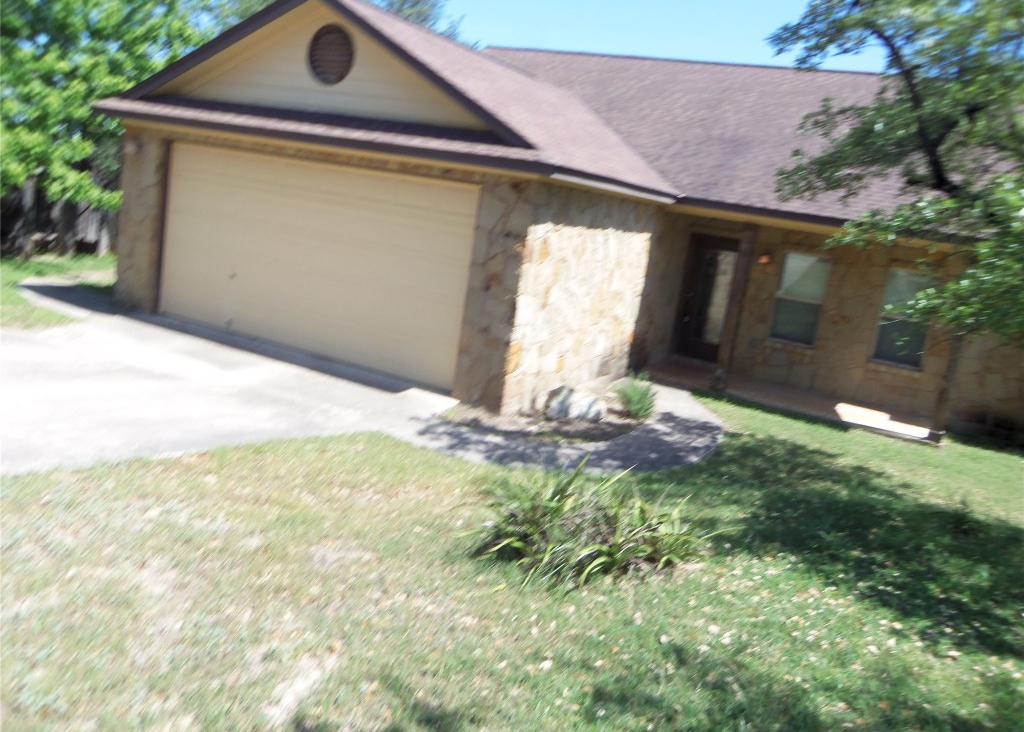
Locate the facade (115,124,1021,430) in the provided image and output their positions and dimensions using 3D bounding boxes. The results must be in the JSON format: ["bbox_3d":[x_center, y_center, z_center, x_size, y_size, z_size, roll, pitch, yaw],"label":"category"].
[{"bbox_3d":[0.946,-1.059,11.391,12.100,2.620,5.130,14,12,25],"label":"facade"}]

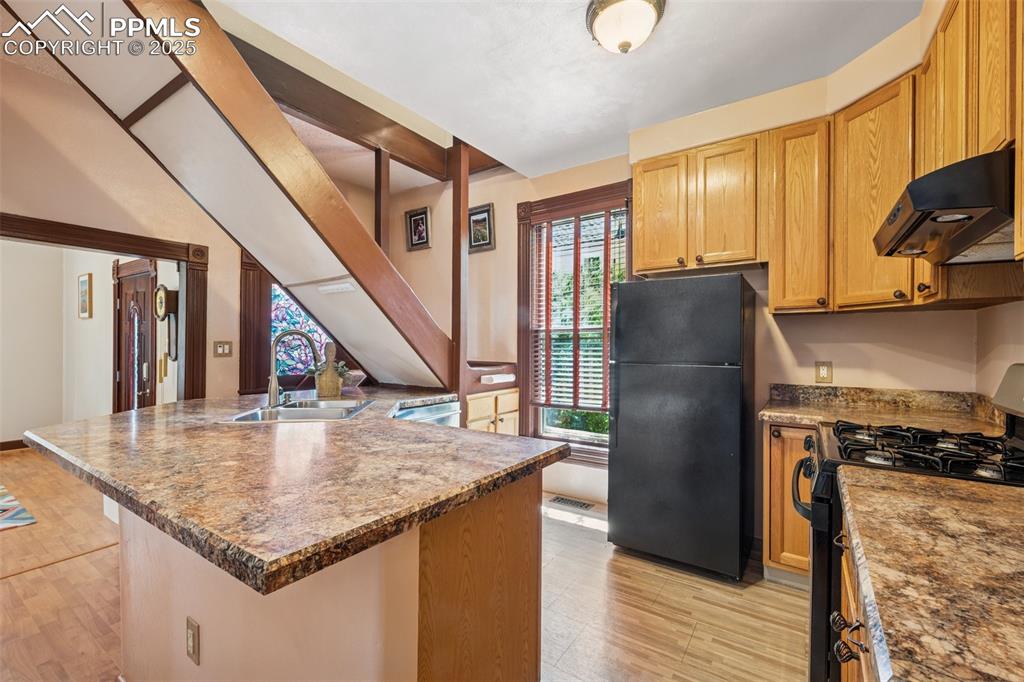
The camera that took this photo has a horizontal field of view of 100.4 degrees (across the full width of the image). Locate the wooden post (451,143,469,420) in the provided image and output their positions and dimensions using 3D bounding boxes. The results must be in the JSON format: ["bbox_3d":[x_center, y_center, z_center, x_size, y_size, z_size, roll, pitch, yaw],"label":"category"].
[{"bbox_3d":[-0.391,-0.087,3.211,0.083,2.750,0.083,0,-1,34],"label":"wooden post"}]

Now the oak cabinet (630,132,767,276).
[{"bbox_3d":[1.244,-0.838,2.846,0.776,0.764,0.325,0,-1,34],"label":"oak cabinet"}]

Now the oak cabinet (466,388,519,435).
[{"bbox_3d":[-0.367,0.856,3.666,0.560,0.880,0.710,0,-1,34],"label":"oak cabinet"}]

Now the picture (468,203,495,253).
[{"bbox_3d":[-0.316,-1.071,4.095,0.375,0.445,0.030,0,-1,34],"label":"picture"}]

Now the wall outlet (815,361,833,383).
[{"bbox_3d":[1.894,0.191,2.587,0.077,0.120,0.009,0,-1,34],"label":"wall outlet"}]

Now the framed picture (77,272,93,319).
[{"bbox_3d":[-4.864,-0.506,4.861,0.450,0.490,0.040,0,-1,34],"label":"framed picture"}]

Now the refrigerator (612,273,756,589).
[{"bbox_3d":[1.084,0.468,2.703,0.735,1.645,0.700,0,-1,34],"label":"refrigerator"}]

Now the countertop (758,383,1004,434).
[{"bbox_3d":[1.816,0.345,2.171,0.935,0.146,0.780,0,-1,34],"label":"countertop"}]

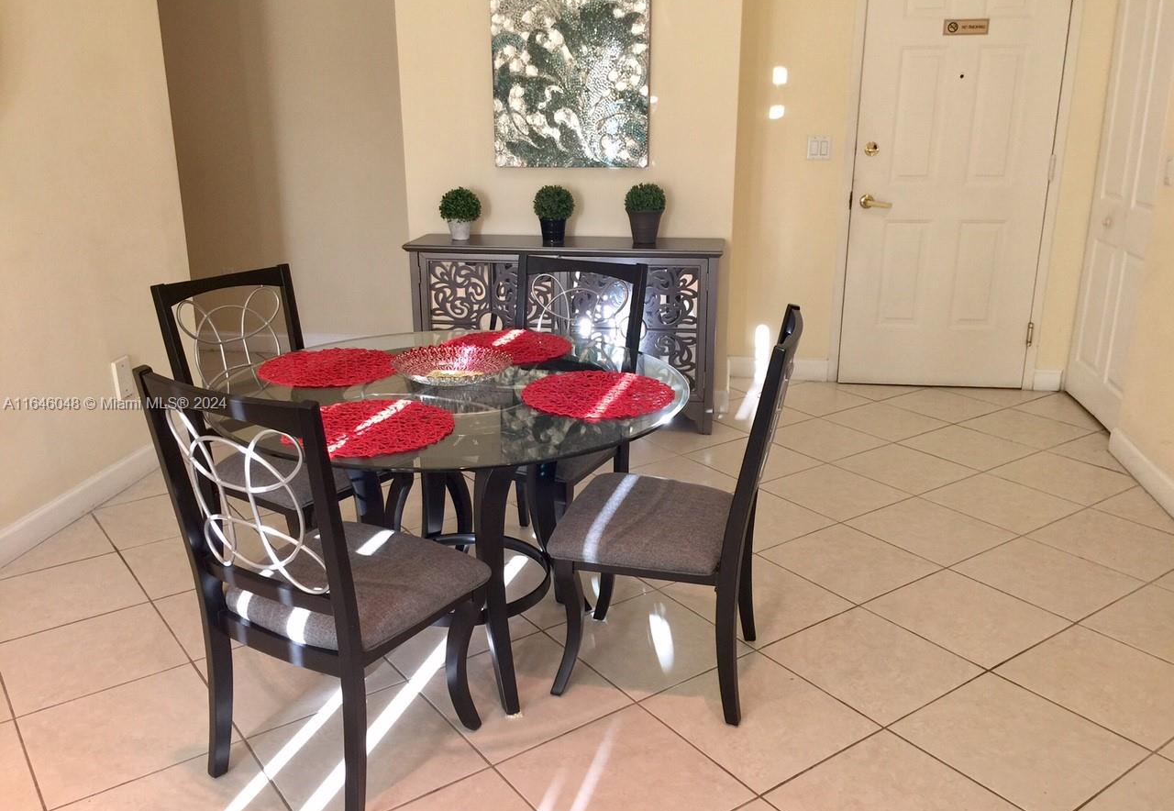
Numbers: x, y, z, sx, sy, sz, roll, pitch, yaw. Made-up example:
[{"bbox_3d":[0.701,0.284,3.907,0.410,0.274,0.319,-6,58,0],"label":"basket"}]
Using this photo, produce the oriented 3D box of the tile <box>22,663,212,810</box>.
[{"bbox_3d":[-1.091,0.771,2.341,0.417,0.010,0.417,-12,21,-34],"label":"tile"}]

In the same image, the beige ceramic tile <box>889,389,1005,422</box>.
[{"bbox_3d":[1.750,0.004,4.836,0.420,0.010,0.420,-12,21,-34],"label":"beige ceramic tile"}]

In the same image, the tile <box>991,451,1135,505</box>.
[{"bbox_3d":[1.854,0.287,3.843,0.417,0.010,0.417,-12,21,-34],"label":"tile"}]

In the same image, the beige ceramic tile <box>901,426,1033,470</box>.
[{"bbox_3d":[1.603,0.180,4.142,0.411,0.010,0.411,-12,21,-34],"label":"beige ceramic tile"}]

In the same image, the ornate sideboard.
[{"bbox_3d":[-0.093,-0.342,4.540,1.405,0.818,0.360,3,18,9],"label":"ornate sideboard"}]

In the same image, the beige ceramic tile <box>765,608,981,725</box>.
[{"bbox_3d":[0.751,0.680,2.606,0.417,0.010,0.417,-12,21,-34],"label":"beige ceramic tile"}]

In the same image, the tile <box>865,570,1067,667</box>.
[{"bbox_3d":[1.091,0.607,2.834,0.417,0.010,0.417,-12,21,-34],"label":"tile"}]

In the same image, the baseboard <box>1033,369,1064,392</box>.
[{"bbox_3d":[2.377,-0.127,5.056,0.140,0.110,0.016,3,18,9],"label":"baseboard"}]

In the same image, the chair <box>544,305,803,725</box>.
[{"bbox_3d":[0.228,0.243,2.471,0.530,0.950,0.460,5,18,15],"label":"chair"}]

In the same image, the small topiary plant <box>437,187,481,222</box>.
[{"bbox_3d":[-0.580,-0.912,4.477,0.190,0.162,0.190,3,18,9],"label":"small topiary plant"}]

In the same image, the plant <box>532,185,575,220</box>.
[{"bbox_3d":[-0.149,-0.891,4.332,0.180,0.158,0.180,0,17,0],"label":"plant"}]

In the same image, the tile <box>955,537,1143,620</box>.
[{"bbox_3d":[1.457,0.544,3.120,0.420,0.010,0.420,-12,21,-34],"label":"tile"}]

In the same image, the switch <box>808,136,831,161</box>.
[{"bbox_3d":[1.141,-1.264,4.834,0.116,0.116,0.010,2,18,8],"label":"switch"}]

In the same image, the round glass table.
[{"bbox_3d":[-0.330,0.304,2.475,1.150,0.745,1.150,0,17,0],"label":"round glass table"}]

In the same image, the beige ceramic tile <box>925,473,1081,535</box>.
[{"bbox_3d":[1.509,0.352,3.589,0.411,0.010,0.411,-12,21,-34],"label":"beige ceramic tile"}]

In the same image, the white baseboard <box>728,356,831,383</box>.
[{"bbox_3d":[1.037,-0.194,5.258,0.520,0.110,0.016,3,18,9],"label":"white baseboard"}]

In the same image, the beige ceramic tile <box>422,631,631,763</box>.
[{"bbox_3d":[-0.168,0.733,2.508,0.420,0.010,0.420,-12,21,-34],"label":"beige ceramic tile"}]

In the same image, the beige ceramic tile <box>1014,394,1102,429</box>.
[{"bbox_3d":[2.316,0.029,4.663,0.417,0.010,0.417,-12,21,-34],"label":"beige ceramic tile"}]

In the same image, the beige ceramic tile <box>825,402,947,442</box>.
[{"bbox_3d":[1.361,0.080,4.463,0.411,0.010,0.411,-12,21,-34],"label":"beige ceramic tile"}]

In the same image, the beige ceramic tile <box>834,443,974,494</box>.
[{"bbox_3d":[1.267,0.252,3.910,0.411,0.010,0.411,-12,21,-34],"label":"beige ceramic tile"}]

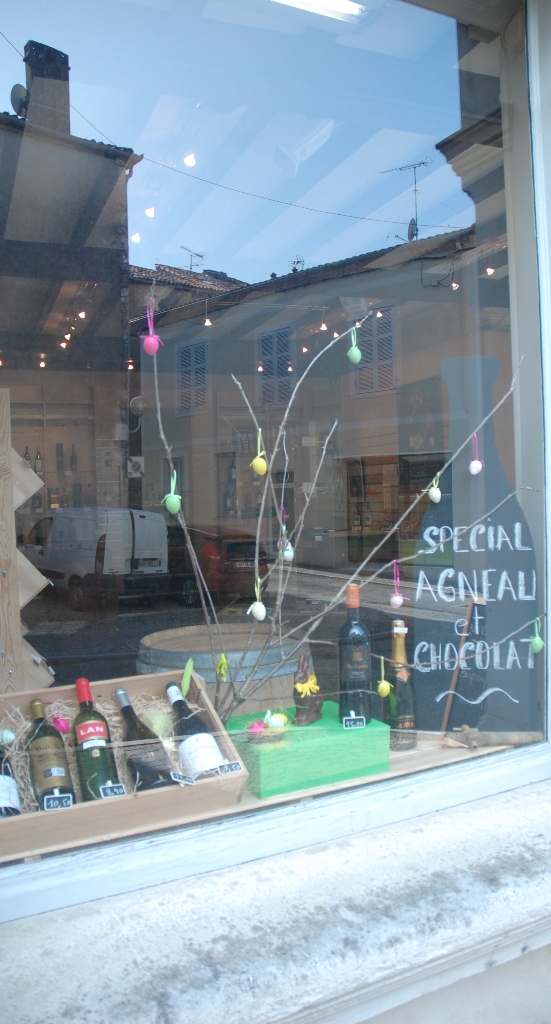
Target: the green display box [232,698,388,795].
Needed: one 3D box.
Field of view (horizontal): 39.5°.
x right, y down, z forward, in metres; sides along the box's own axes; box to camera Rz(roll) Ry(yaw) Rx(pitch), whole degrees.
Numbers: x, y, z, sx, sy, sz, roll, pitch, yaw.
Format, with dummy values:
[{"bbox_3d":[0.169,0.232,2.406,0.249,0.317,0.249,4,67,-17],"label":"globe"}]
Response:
[{"bbox_3d":[0.058,0.545,1.794,0.327,0.101,0.262,-2,1,-26],"label":"green display box"}]

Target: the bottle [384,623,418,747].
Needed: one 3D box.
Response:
[{"bbox_3d":[0.314,0.429,1.934,0.084,0.317,0.084,-1,1,0],"label":"bottle"}]

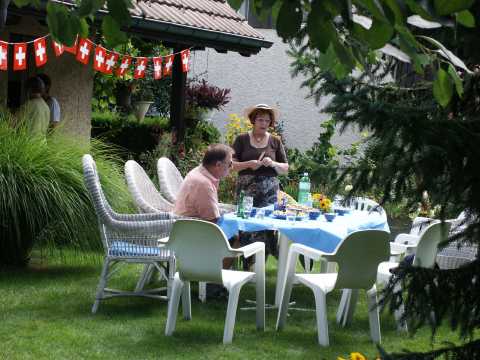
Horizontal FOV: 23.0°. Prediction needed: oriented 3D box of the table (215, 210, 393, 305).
[{"bbox_3d":[0.467,0.643,9.458,1.290,0.730,1.290,3,5,0],"label":"table"}]

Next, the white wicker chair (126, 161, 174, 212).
[{"bbox_3d":[-0.541,0.400,9.644,0.700,1.080,0.620,4,5,18],"label":"white wicker chair"}]

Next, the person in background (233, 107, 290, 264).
[{"bbox_3d":[0.159,0.115,10.341,0.500,1.610,0.380,2,5,-15],"label":"person in background"}]

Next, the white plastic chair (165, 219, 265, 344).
[{"bbox_3d":[-0.175,0.674,8.199,0.570,0.800,0.590,5,5,20],"label":"white plastic chair"}]

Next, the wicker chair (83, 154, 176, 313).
[{"bbox_3d":[-0.833,0.414,9.014,0.720,1.120,0.620,3,5,-2],"label":"wicker chair"}]

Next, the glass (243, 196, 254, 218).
[{"bbox_3d":[0.060,0.200,9.194,0.080,0.150,0.080,3,5,0],"label":"glass"}]

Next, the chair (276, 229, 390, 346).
[{"bbox_3d":[0.674,0.711,8.289,0.570,0.800,0.590,0,5,-29],"label":"chair"}]

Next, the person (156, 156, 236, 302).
[{"bbox_3d":[-0.265,0.327,8.998,0.620,1.200,0.520,3,5,-2],"label":"person"}]

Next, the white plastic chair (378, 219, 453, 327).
[{"bbox_3d":[1.186,0.683,8.977,0.590,0.800,0.570,6,5,33],"label":"white plastic chair"}]

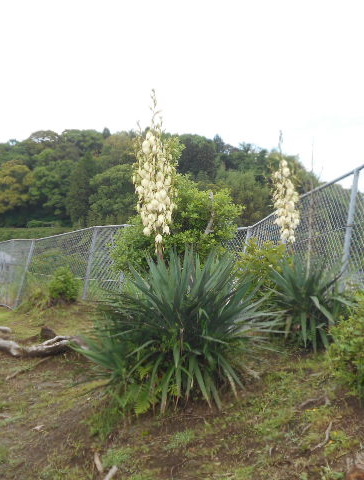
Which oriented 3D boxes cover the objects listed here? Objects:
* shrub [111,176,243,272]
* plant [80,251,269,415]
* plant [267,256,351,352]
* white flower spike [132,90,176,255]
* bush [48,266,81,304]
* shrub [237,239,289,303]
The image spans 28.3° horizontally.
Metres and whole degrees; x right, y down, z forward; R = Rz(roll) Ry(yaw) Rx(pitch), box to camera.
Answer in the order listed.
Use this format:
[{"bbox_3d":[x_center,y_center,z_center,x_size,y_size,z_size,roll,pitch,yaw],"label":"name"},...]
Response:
[{"bbox_3d":[-0.058,0.005,7.600,1.400,1.400,1.250,0,0,0],"label":"shrub"},{"bbox_3d":[-0.040,0.546,4.450,1.180,0.970,1.100,0,0,0],"label":"plant"},{"bbox_3d":[1.043,0.528,5.900,0.670,0.750,0.650,0,0,0],"label":"plant"},{"bbox_3d":[-0.170,-0.410,4.450,0.270,1.020,0.270,0,0,0],"label":"white flower spike"},{"bbox_3d":[-2.037,0.789,12.500,0.560,0.660,0.550,0,0,0],"label":"bush"},{"bbox_3d":[0.770,0.321,6.900,0.520,0.660,0.500,0,0,0],"label":"shrub"}]

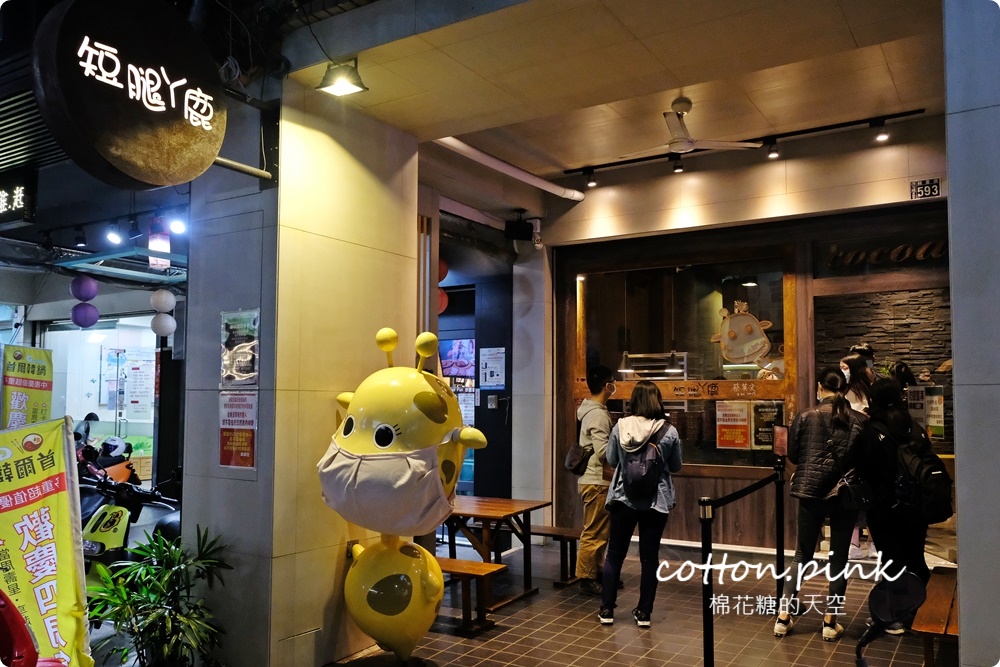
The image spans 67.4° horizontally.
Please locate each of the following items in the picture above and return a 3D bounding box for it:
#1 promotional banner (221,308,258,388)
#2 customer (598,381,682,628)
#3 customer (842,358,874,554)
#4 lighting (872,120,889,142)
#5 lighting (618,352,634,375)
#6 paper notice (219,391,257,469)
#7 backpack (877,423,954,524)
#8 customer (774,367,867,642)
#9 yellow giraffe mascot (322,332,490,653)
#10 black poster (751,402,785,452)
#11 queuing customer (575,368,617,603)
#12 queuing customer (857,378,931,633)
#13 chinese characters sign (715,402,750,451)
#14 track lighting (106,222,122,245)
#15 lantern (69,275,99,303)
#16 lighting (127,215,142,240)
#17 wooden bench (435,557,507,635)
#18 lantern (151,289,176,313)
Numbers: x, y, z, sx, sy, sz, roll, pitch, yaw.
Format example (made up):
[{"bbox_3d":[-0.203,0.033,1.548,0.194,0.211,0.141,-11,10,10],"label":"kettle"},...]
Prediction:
[{"bbox_3d":[-1.483,0.091,4.263,0.312,0.432,0.010,-3,-5,31],"label":"promotional banner"},{"bbox_3d":[0.937,1.130,5.000,0.520,1.590,0.430,-1,-4,8],"label":"customer"},{"bbox_3d":[2.978,1.005,6.180,0.450,1.630,0.360,-3,-5,40],"label":"customer"},{"bbox_3d":[3.155,-1.679,6.219,0.115,0.175,0.120,-3,-5,31],"label":"lighting"},{"bbox_3d":[1.343,0.308,7.964,0.180,0.230,0.180,-3,-5,31],"label":"lighting"},{"bbox_3d":[-1.483,0.542,4.230,0.303,0.425,0.008,-3,-5,31],"label":"paper notice"},{"bbox_3d":[2.866,1.002,5.150,0.320,0.530,0.270,2,-5,-21],"label":"backpack"},{"bbox_3d":[2.030,1.064,4.750,0.540,1.650,0.420,-1,-4,17],"label":"customer"},{"bbox_3d":[-0.534,0.887,3.945,1.000,1.830,0.770,-3,-5,31],"label":"yellow giraffe mascot"},{"bbox_3d":[2.321,0.800,6.483,0.300,0.425,0.010,-3,-5,31],"label":"black poster"},{"bbox_3d":[0.767,1.111,5.809,0.390,1.730,0.500,0,-5,-3],"label":"queuing customer"},{"bbox_3d":[2.553,1.095,4.830,0.480,1.580,0.480,1,-4,-15],"label":"queuing customer"},{"bbox_3d":[2.066,0.812,6.637,0.300,0.425,0.010,-3,-5,31],"label":"chinese characters sign"},{"bbox_3d":[-3.289,-0.853,6.400,0.115,0.180,0.125,-1,-4,14],"label":"track lighting"},{"bbox_3d":[-4.490,-0.484,8.100,0.275,0.272,0.275,-3,-5,31],"label":"lantern"},{"bbox_3d":[-3.406,-0.989,7.000,0.115,0.235,0.130,-3,-5,31],"label":"lighting"},{"bbox_3d":[-0.442,1.723,5.010,1.000,0.390,0.320,-3,-5,31],"label":"wooden bench"},{"bbox_3d":[-3.944,-0.378,8.800,0.275,0.272,0.275,-3,-5,31],"label":"lantern"}]

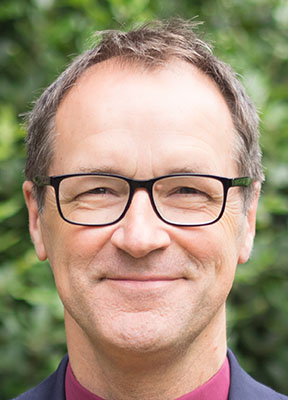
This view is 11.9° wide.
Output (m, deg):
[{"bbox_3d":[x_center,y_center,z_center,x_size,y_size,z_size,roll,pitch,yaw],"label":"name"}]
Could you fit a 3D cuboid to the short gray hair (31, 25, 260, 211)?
[{"bbox_3d":[0.000,-0.055,1.090,0.186,0.175,0.195,0,0,0],"label":"short gray hair"}]

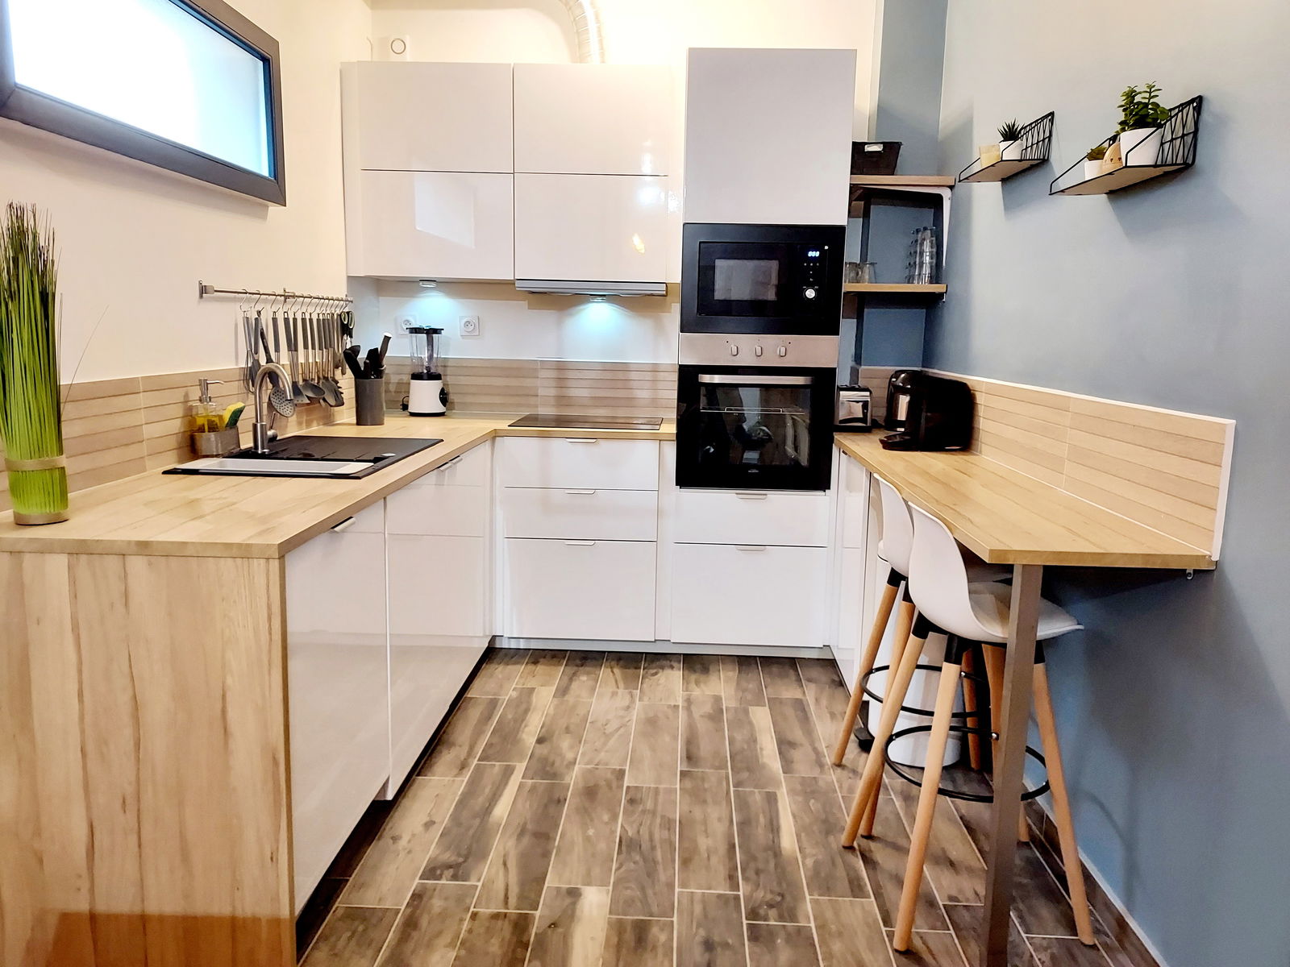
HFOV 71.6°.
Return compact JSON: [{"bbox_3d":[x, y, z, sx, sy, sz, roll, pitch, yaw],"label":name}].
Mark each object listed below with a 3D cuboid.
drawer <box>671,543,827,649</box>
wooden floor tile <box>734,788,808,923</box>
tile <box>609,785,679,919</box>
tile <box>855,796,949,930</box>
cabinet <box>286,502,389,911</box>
[{"bbox_3d":[0.414,0.398,3.756,0.594,0.400,0.497,1,10,1],"label":"drawer"},{"bbox_3d":[0.311,0.932,2.263,0.149,0.018,0.587,2,9,3],"label":"wooden floor tile"},{"bbox_3d":[0.005,0.918,2.269,0.146,0.010,0.597,2,9,2],"label":"tile"},{"bbox_3d":[0.614,0.940,2.252,0.150,0.010,0.588,2,9,3],"label":"tile"},{"bbox_3d":[-0.925,0.422,1.927,0.560,0.745,0.600,1,9,2],"label":"cabinet"}]

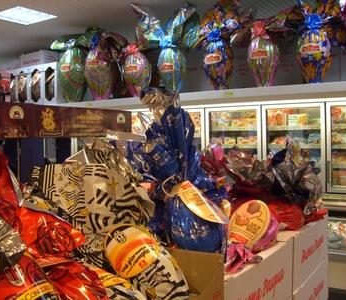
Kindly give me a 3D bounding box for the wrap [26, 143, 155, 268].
[{"bbox_3d":[-0.199,0.156,1.130,0.290,0.300,0.220,-18,-12,1],"label":"wrap"}]

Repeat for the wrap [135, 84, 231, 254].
[{"bbox_3d":[0.028,0.073,1.310,0.245,0.490,0.220,-12,-3,6],"label":"wrap"}]

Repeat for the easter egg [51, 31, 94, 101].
[{"bbox_3d":[-1.353,-1.149,5.970,0.520,0.930,0.420,0,2,23],"label":"easter egg"}]

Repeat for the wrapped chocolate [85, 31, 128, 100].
[{"bbox_3d":[-0.861,-1.094,5.686,0.500,0.880,0.420,0,2,23],"label":"wrapped chocolate"}]

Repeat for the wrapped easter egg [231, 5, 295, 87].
[{"bbox_3d":[0.978,-1.095,4.692,0.630,0.820,0.400,0,2,28],"label":"wrapped easter egg"}]

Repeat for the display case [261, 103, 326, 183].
[{"bbox_3d":[1.426,-0.047,5.072,0.720,0.950,0.360,0,2,30],"label":"display case"}]

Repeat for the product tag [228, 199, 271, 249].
[{"bbox_3d":[0.253,0.243,1.450,0.125,0.165,0.020,14,-20,18],"label":"product tag"}]

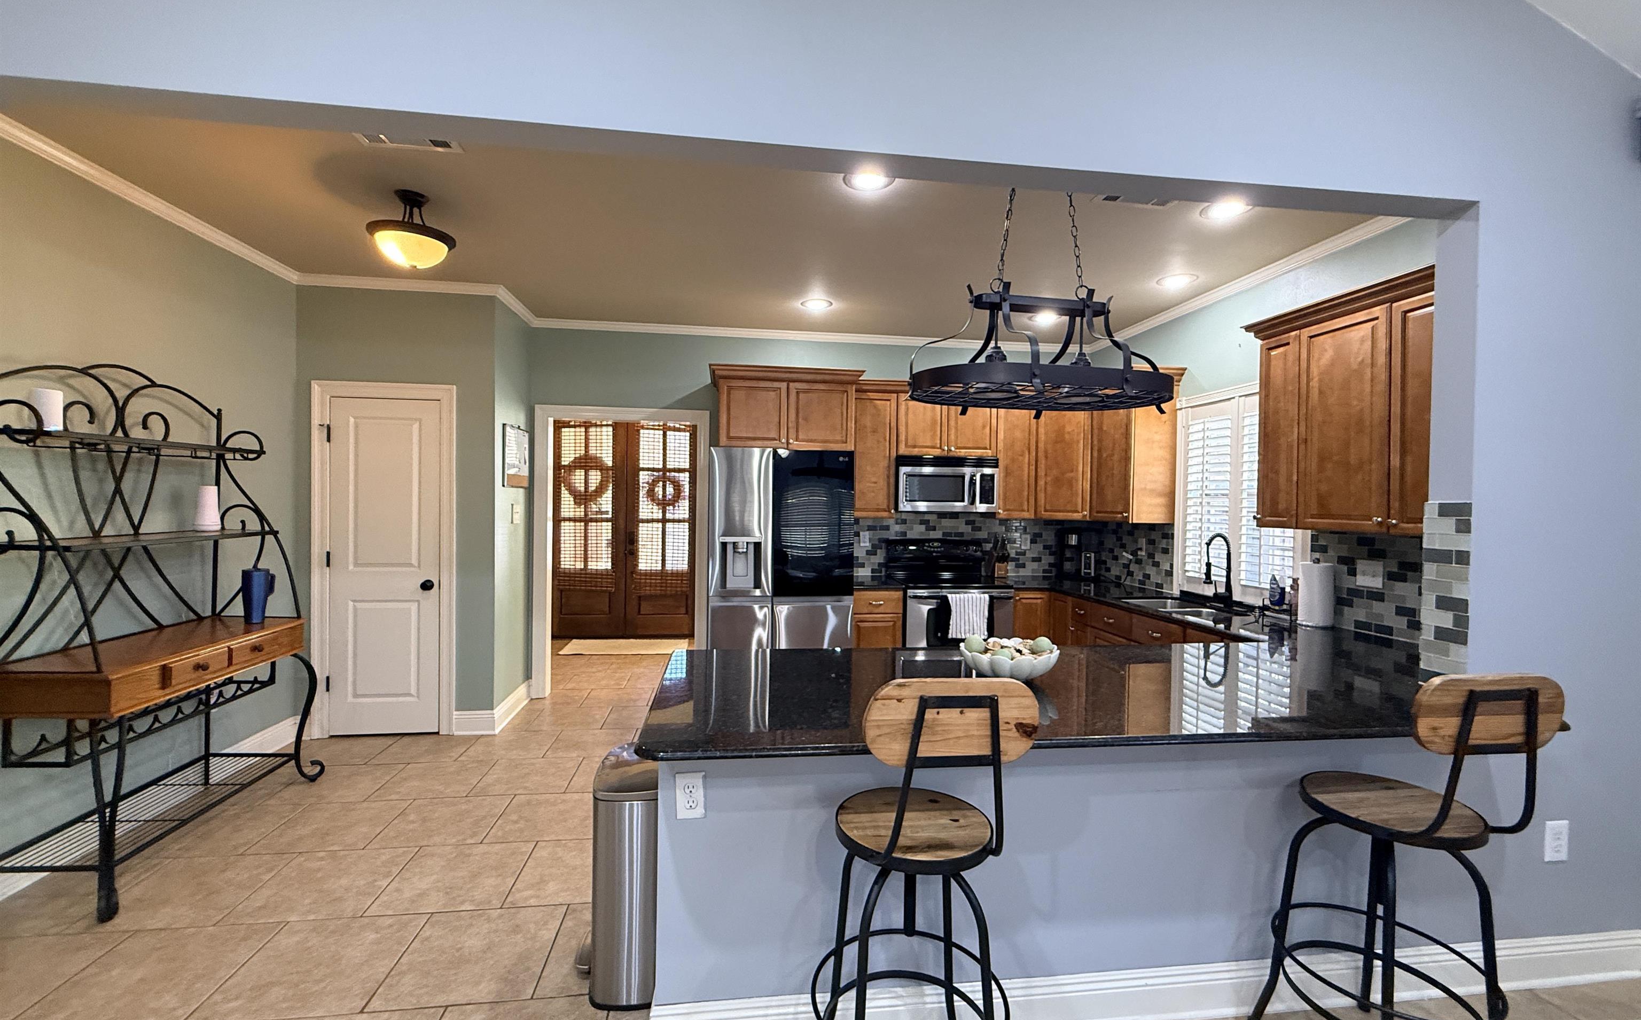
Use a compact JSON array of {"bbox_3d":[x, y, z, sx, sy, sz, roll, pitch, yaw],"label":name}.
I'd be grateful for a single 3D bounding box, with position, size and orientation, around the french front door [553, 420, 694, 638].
[{"bbox_3d":[-2.085,0.150,7.159,1.600,2.400,0.060,1,0,-8],"label":"french front door"}]

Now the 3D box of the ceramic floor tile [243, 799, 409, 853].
[{"bbox_3d":[-2.155,1.408,2.948,0.457,0.010,0.457,1,1,-8],"label":"ceramic floor tile"}]

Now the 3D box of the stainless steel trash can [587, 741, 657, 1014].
[{"bbox_3d":[-0.585,1.098,2.104,0.275,0.700,0.390,1,1,-8],"label":"stainless steel trash can"}]

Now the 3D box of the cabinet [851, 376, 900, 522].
[{"bbox_3d":[0.361,-0.432,4.943,0.375,0.995,0.365,1,1,-8],"label":"cabinet"}]

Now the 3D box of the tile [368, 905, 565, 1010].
[{"bbox_3d":[-1.116,1.443,2.158,0.457,0.010,0.457,1,1,-8],"label":"tile"}]

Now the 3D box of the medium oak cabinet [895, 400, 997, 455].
[{"bbox_3d":[0.895,-0.623,4.955,0.742,0.460,0.345,1,1,-8],"label":"medium oak cabinet"}]

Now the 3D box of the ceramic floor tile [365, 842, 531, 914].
[{"bbox_3d":[-1.373,1.395,2.522,0.450,0.012,0.450,1,0,-8],"label":"ceramic floor tile"}]

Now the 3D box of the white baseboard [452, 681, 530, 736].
[{"bbox_3d":[-2.165,1.302,4.421,0.252,0.147,0.755,1,1,-8],"label":"white baseboard"}]

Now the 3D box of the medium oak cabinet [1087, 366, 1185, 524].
[{"bbox_3d":[2.126,-0.415,4.540,0.350,1.010,0.480,1,1,-8],"label":"medium oak cabinet"}]

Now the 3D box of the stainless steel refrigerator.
[{"bbox_3d":[-0.284,0.506,4.566,0.912,1.785,0.830,1,0,-8],"label":"stainless steel refrigerator"}]

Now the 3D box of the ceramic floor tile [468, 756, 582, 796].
[{"bbox_3d":[-1.509,1.390,3.446,0.450,0.012,0.450,1,0,-8],"label":"ceramic floor tile"}]

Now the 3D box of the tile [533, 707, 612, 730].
[{"bbox_3d":[-1.650,1.389,4.404,0.458,0.010,0.462,1,1,-8],"label":"tile"}]

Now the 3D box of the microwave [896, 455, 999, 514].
[{"bbox_3d":[0.887,-0.185,4.937,0.752,0.407,0.400,1,1,-8],"label":"microwave"}]

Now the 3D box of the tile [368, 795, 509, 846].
[{"bbox_3d":[-1.696,1.414,3.009,0.457,0.010,0.457,1,1,-8],"label":"tile"}]

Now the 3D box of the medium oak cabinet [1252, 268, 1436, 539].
[{"bbox_3d":[2.335,-0.391,2.730,0.370,0.960,1.070,1,0,-8],"label":"medium oak cabinet"}]

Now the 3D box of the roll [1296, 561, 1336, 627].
[{"bbox_3d":[2.375,0.398,3.172,0.135,0.285,0.135,1,0,0],"label":"roll"}]

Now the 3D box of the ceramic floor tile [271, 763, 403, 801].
[{"bbox_3d":[-2.433,1.391,3.357,0.458,0.010,0.462,1,1,-8],"label":"ceramic floor tile"}]

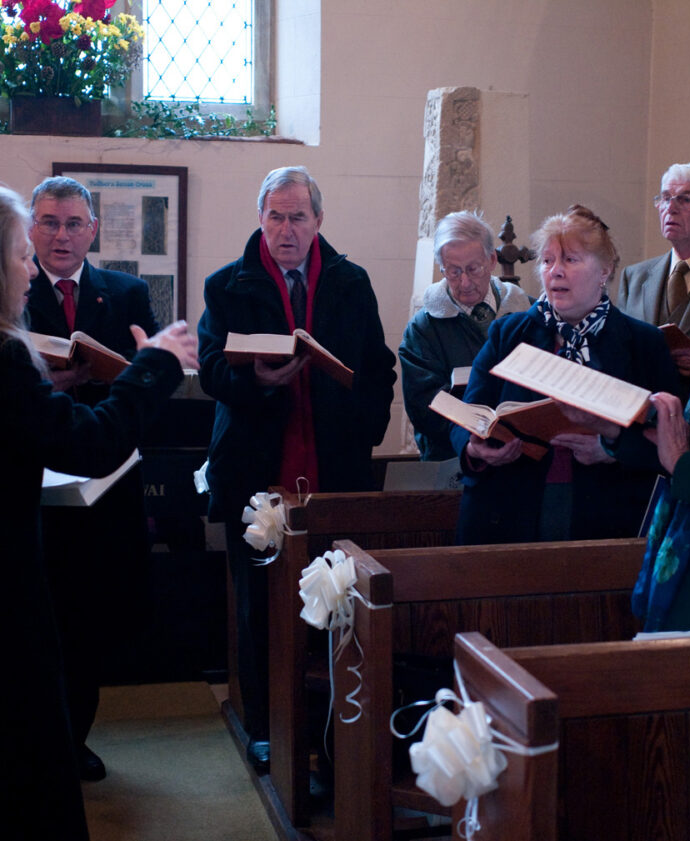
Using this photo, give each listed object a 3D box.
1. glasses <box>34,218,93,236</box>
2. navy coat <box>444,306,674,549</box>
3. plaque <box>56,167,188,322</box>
[{"bbox_3d":[-0.738,-0.505,3.472,0.148,0.046,0.135,-1,5,-10],"label":"glasses"},{"bbox_3d":[0.528,0.029,3.155,0.500,0.630,0.360,3,6,23],"label":"navy coat"},{"bbox_3d":[-0.941,-0.700,5.543,0.565,0.770,0.035,-1,6,-13],"label":"plaque"}]

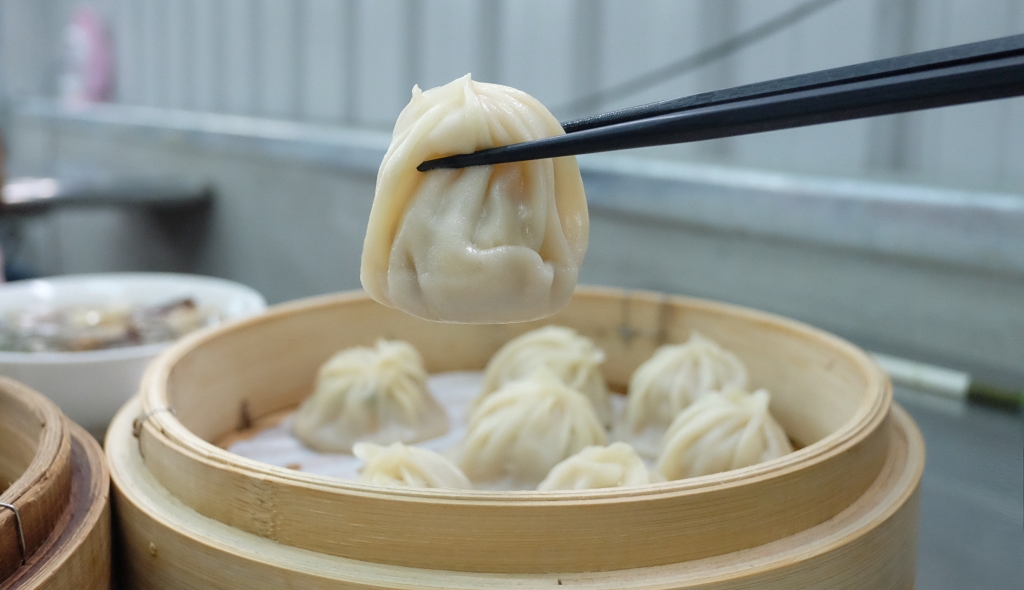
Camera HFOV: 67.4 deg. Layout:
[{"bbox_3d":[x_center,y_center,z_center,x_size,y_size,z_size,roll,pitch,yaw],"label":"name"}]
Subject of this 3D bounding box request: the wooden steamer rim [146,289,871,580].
[{"bbox_3d":[0.001,0.023,0.243,0.216,0.015,0.216,0,11,0],"label":"wooden steamer rim"}]

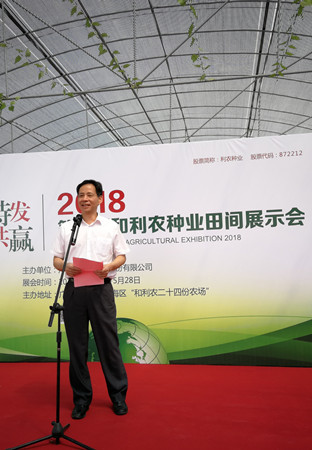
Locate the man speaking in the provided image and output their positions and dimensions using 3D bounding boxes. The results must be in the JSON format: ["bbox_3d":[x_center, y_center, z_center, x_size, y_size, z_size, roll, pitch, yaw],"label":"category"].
[{"bbox_3d":[-0.472,0.510,3.390,0.540,1.700,0.430,-1,-2,-2],"label":"man speaking"}]

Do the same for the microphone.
[{"bbox_3d":[-0.519,0.034,3.070,0.050,0.240,0.050,11,-30,0],"label":"microphone"}]

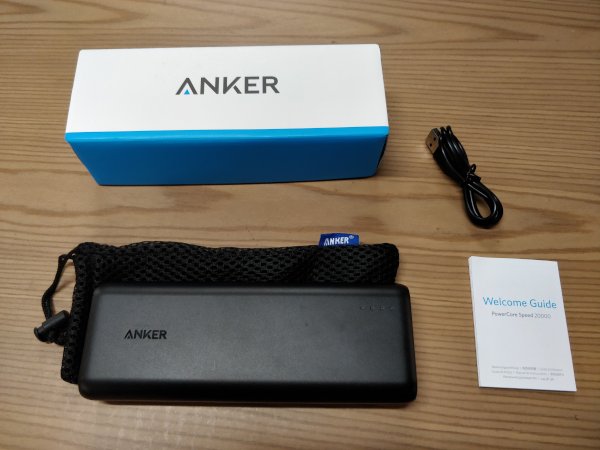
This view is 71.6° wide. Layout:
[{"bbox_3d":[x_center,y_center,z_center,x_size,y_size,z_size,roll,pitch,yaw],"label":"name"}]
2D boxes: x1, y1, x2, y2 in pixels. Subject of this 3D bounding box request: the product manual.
[{"bbox_3d":[0.126,0.055,0.237,0.052,0.003,0.073,4,67,1],"label":"product manual"}]

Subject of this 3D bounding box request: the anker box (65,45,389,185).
[{"bbox_3d":[-0.040,-0.068,0.261,0.178,0.051,0.063,-1,67,-1],"label":"anker box"}]

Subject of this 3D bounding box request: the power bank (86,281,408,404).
[{"bbox_3d":[-0.025,0.062,0.218,0.166,0.022,0.058,0,67,-1],"label":"power bank"}]

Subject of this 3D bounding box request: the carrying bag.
[{"bbox_3d":[-0.044,0.046,0.234,0.207,0.012,0.079,0,67,-1],"label":"carrying bag"}]

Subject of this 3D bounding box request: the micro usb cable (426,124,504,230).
[{"bbox_3d":[0.106,-0.032,0.267,0.023,0.015,0.074,-21,69,-9],"label":"micro usb cable"}]

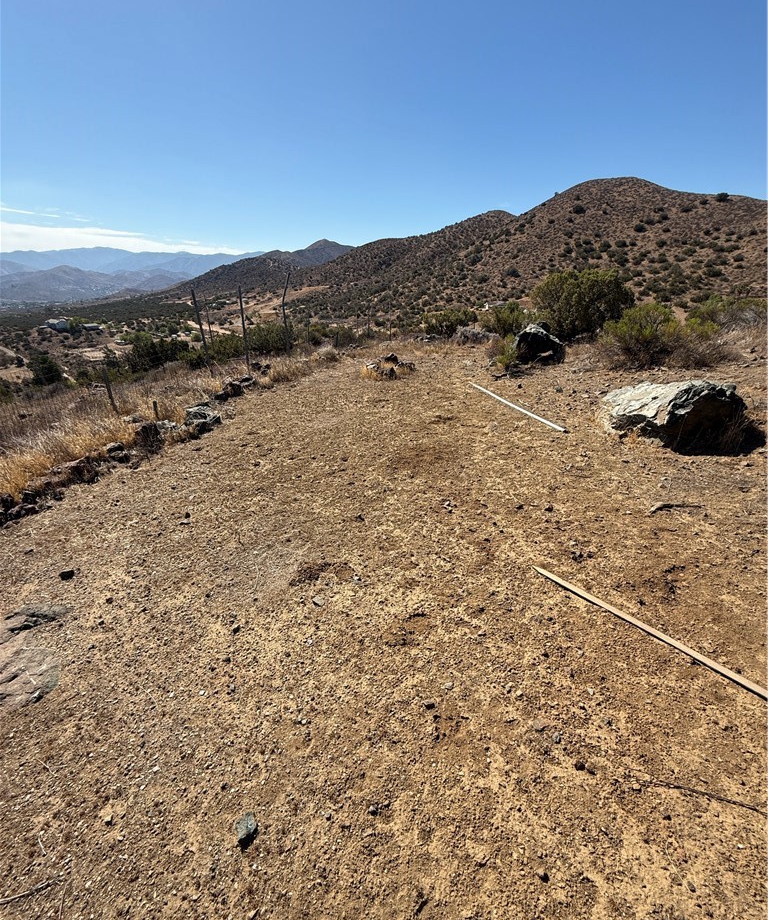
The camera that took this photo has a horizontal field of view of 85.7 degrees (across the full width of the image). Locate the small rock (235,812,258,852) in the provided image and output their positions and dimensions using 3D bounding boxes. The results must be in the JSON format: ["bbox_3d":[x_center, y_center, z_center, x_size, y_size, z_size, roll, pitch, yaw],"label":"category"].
[{"bbox_3d":[-0.410,1.106,1.243,0.070,0.050,0.090,16,30,31],"label":"small rock"}]

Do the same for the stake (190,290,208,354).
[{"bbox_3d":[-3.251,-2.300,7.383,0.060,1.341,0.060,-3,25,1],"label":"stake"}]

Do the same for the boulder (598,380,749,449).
[{"bbox_3d":[2.847,-0.479,4.127,1.210,0.518,0.882,17,30,32],"label":"boulder"}]

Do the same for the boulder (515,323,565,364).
[{"bbox_3d":[2.711,-2.039,7.242,0.830,0.687,0.632,9,26,18],"label":"boulder"}]

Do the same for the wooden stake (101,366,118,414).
[{"bbox_3d":[-3.292,-0.827,5.007,0.055,0.607,0.055,-1,25,1],"label":"wooden stake"}]

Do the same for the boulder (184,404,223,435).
[{"bbox_3d":[-1.850,-0.418,4.250,0.366,0.265,0.308,-11,27,-22],"label":"boulder"}]

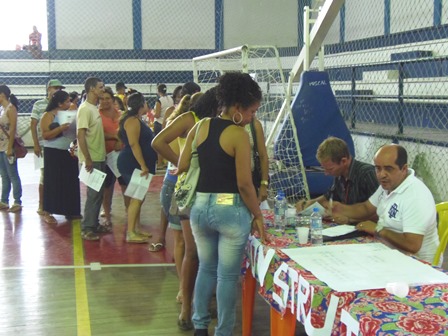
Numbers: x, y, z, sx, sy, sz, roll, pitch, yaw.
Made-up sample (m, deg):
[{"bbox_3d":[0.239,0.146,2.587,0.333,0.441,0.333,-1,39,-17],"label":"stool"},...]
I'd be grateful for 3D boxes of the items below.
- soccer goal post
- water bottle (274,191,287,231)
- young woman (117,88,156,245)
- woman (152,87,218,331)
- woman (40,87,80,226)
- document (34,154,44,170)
[{"bbox_3d":[0.332,-0.633,9.451,0.940,2.139,3.150,-2,7,-13],"label":"soccer goal post"},{"bbox_3d":[0.328,0.260,3.675,0.066,0.215,0.066,0,7,0],"label":"water bottle"},{"bbox_3d":[-0.923,-0.008,6.668,0.410,1.550,0.450,-1,7,-6],"label":"young woman"},{"bbox_3d":[-0.244,0.290,4.196,0.500,1.570,0.420,5,9,40],"label":"woman"},{"bbox_3d":[-2.010,-0.139,7.712,0.450,1.580,0.480,0,7,3],"label":"woman"},{"bbox_3d":[-2.313,-0.064,8.149,0.240,0.210,0.020,0,7,6],"label":"document"}]

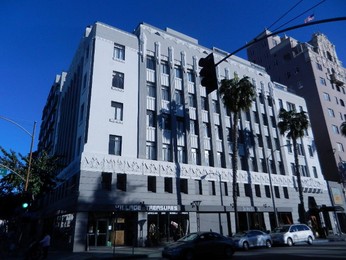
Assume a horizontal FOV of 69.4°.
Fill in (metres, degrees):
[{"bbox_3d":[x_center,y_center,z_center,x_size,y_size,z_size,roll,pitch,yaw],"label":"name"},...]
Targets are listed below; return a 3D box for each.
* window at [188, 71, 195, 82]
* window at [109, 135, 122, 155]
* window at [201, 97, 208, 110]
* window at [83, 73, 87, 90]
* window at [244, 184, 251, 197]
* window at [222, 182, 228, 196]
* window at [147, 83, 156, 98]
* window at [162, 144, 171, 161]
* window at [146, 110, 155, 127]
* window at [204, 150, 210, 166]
[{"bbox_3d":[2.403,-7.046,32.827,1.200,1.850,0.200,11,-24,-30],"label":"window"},{"bbox_3d":[-5.637,1.503,24.624,1.294,2.034,0.150,11,-24,-30],"label":"window"},{"bbox_3d":[3.858,-3.421,31.726,1.085,1.866,0.220,11,-24,-29],"label":"window"},{"bbox_3d":[-10.331,-5.759,29.394,0.150,2.080,1.220,11,-24,-30],"label":"window"},{"bbox_3d":[9.112,7.406,30.441,0.868,1.519,0.220,11,-24,-29],"label":"window"},{"bbox_3d":[6.456,7.340,31.150,0.990,1.650,0.200,11,-23,-30],"label":"window"},{"bbox_3d":[-2.583,-4.708,29.489,1.120,1.980,0.150,11,-24,-30],"label":"window"},{"bbox_3d":[-0.724,2.417,26.432,1.085,1.888,0.220,11,-24,-29],"label":"window"},{"bbox_3d":[-2.504,-1.252,28.196,1.120,1.980,0.150,11,-24,-30],"label":"window"},{"bbox_3d":[3.909,3.299,29.085,1.085,1.888,0.220,11,-24,-29],"label":"window"}]

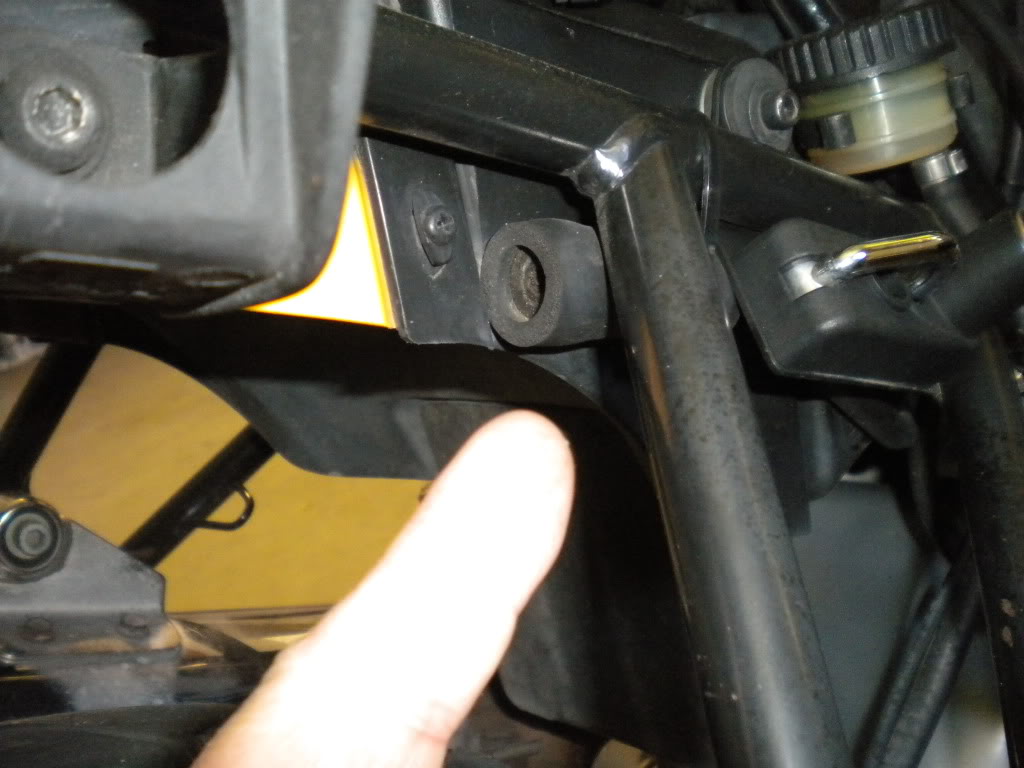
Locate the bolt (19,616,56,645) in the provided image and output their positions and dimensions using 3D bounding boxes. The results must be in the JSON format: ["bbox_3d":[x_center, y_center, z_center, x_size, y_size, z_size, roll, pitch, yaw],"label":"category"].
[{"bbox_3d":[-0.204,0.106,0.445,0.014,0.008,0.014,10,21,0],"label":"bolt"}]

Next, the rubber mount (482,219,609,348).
[{"bbox_3d":[0.014,-0.026,0.270,0.031,0.031,0.031,-6,24,-39],"label":"rubber mount"}]

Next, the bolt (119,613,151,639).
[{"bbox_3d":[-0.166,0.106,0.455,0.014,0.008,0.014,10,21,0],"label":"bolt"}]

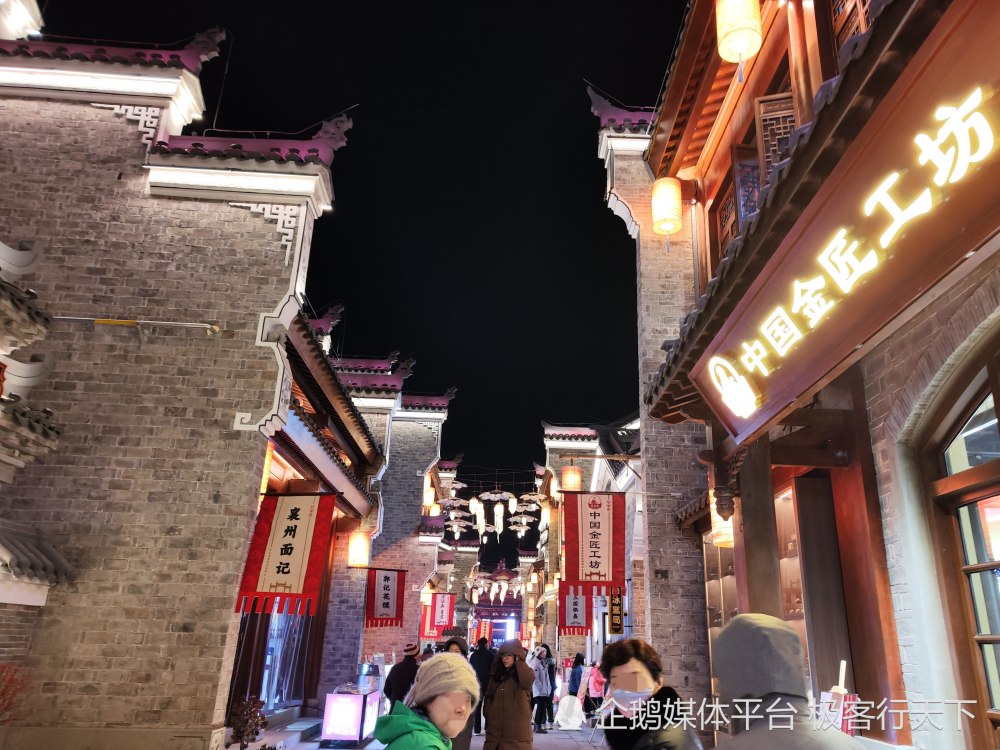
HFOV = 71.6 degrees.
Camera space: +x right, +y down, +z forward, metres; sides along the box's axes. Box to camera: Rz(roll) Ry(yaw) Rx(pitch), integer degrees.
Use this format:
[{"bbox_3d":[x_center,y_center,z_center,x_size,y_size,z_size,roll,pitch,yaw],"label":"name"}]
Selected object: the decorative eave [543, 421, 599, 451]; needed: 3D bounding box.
[{"bbox_3d":[2.536,2.242,25.269,2.070,1.050,0.650,4,-22,1],"label":"decorative eave"}]

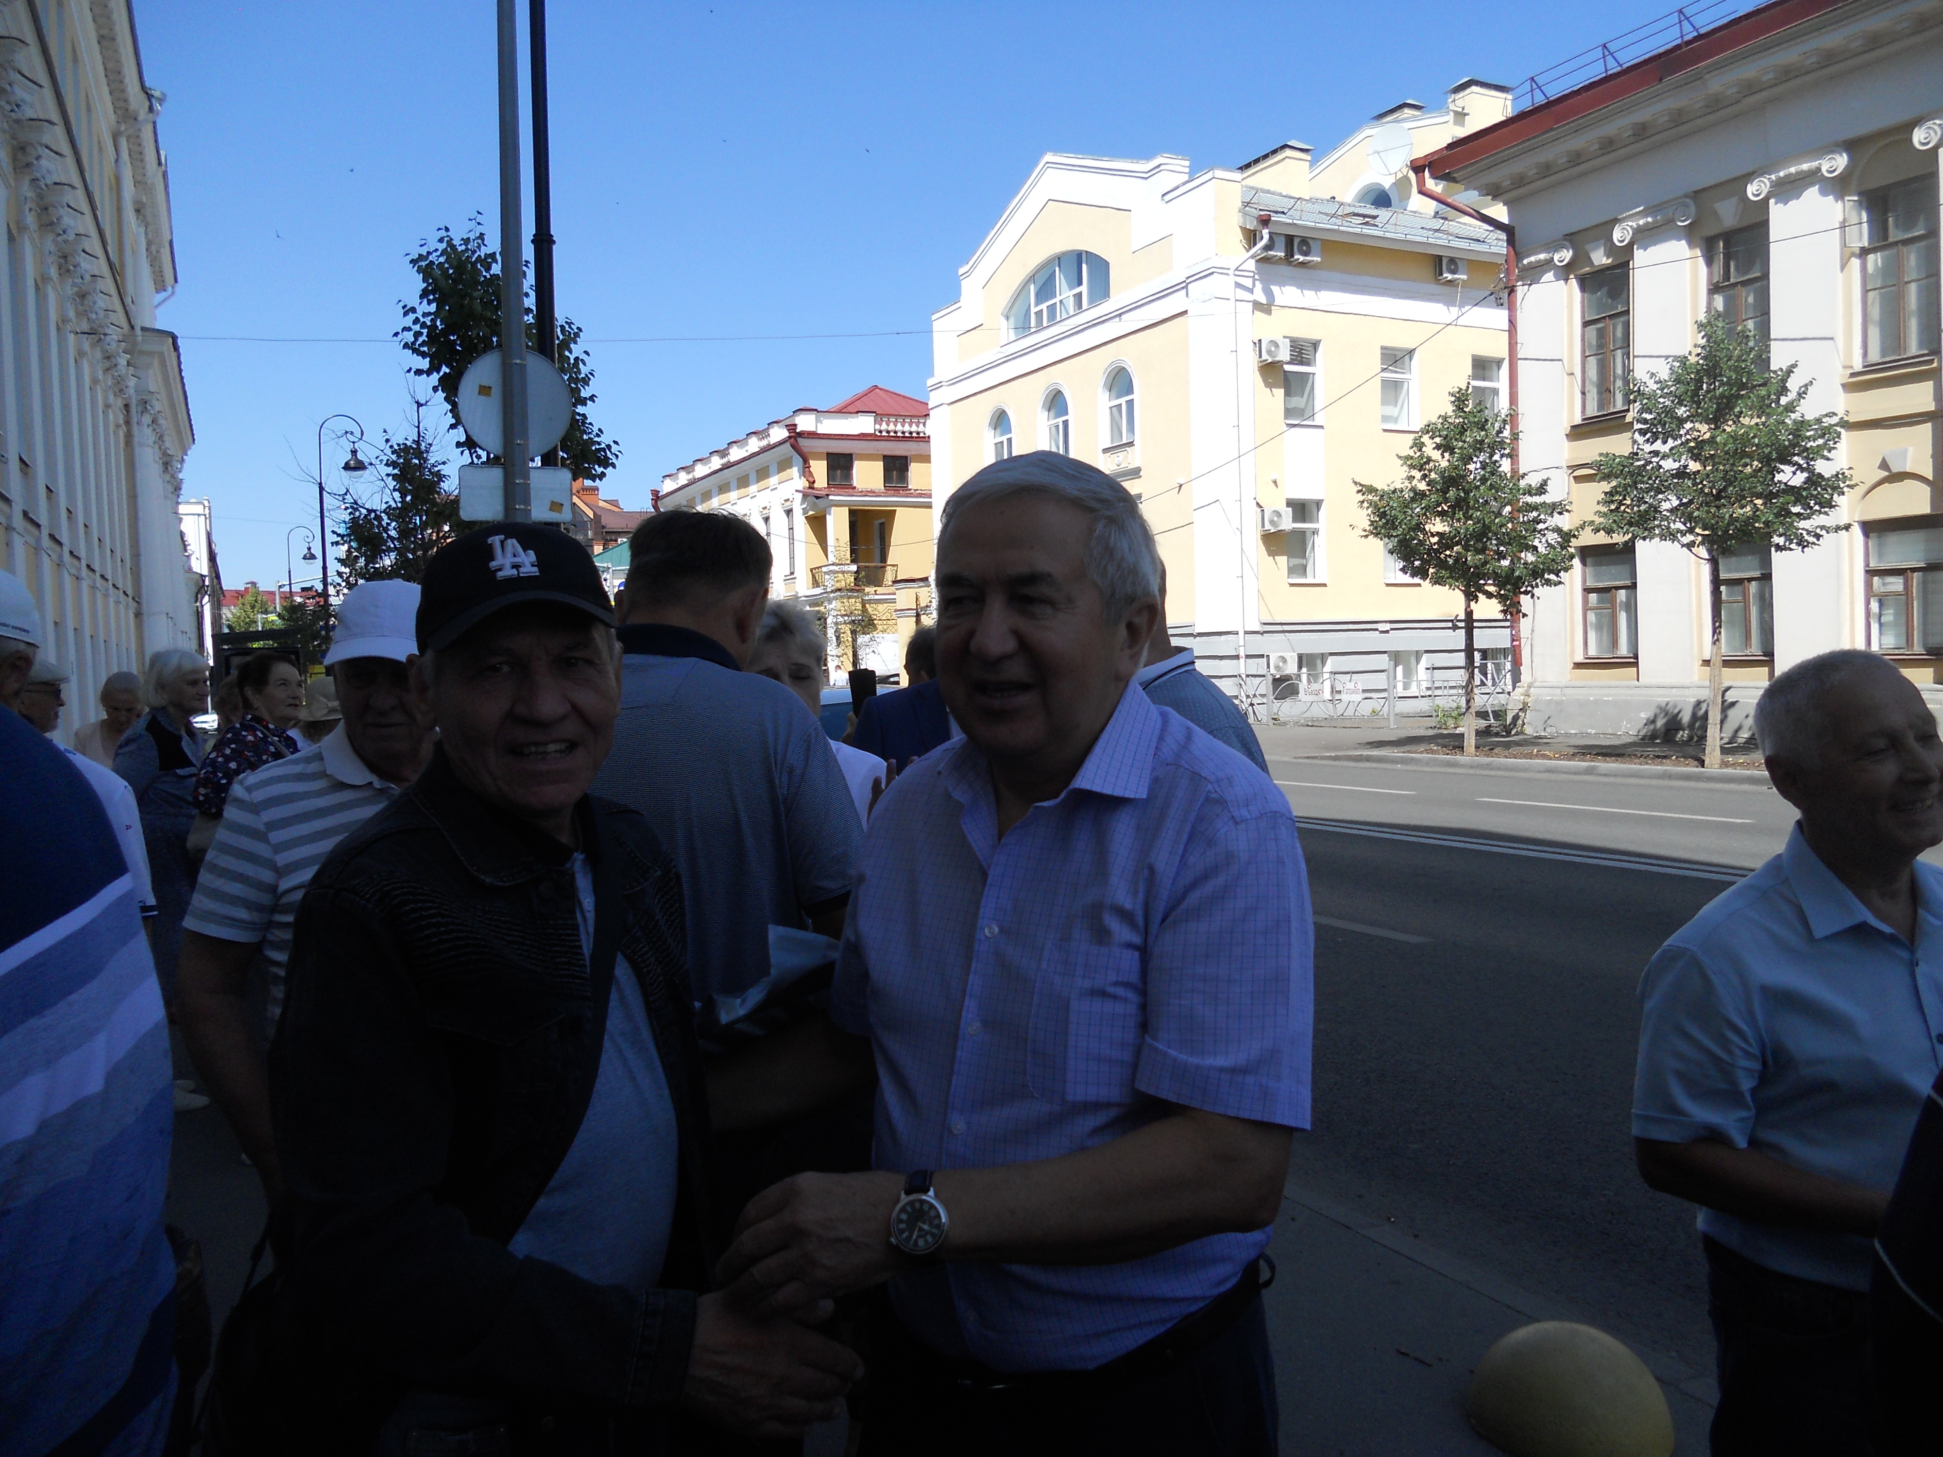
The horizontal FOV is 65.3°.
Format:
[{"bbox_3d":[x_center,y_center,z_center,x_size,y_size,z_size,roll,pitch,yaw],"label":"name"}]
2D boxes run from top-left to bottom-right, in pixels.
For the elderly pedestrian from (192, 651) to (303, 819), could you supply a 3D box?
[{"bbox_3d":[-2.245,0.574,4.830,0.380,1.645,0.480,-2,2,-5],"label":"elderly pedestrian"}]

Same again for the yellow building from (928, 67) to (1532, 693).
[{"bbox_3d":[9.149,-9.799,50.739,15.000,18.200,17.200,-3,2,-27],"label":"yellow building"}]

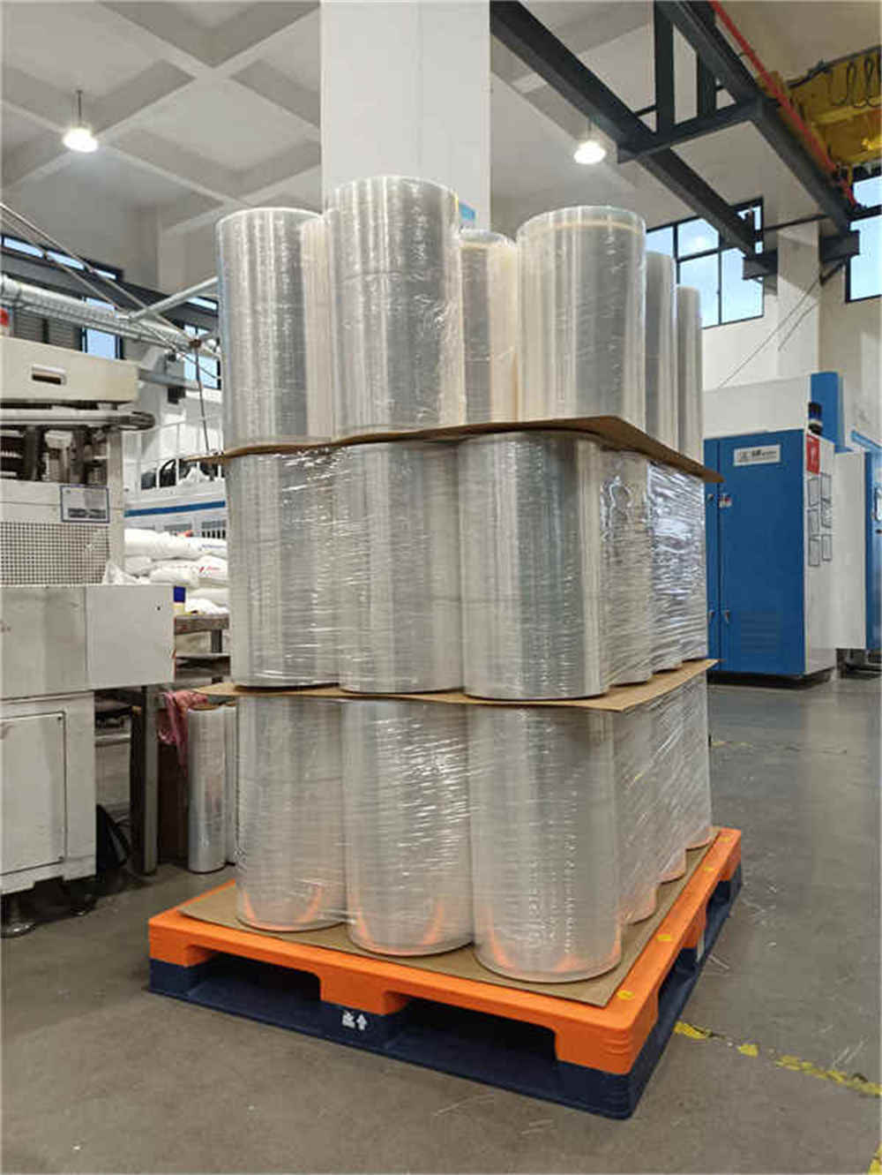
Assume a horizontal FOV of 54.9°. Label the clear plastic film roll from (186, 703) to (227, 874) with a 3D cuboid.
[{"bbox_3d":[-0.744,0.633,2.685,0.112,0.502,0.112,0,0,0],"label":"clear plastic film roll"}]

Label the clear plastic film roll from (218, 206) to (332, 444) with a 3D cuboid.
[{"bbox_3d":[-0.351,-0.543,1.920,0.283,0.501,0.283,-1,0,0],"label":"clear plastic film roll"}]

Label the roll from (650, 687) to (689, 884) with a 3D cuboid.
[{"bbox_3d":[0.482,0.458,2.174,0.283,0.501,0.283,-1,0,0],"label":"roll"}]

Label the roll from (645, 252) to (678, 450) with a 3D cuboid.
[{"bbox_3d":[0.461,-0.540,2.187,0.285,0.513,0.285,-2,0,0],"label":"roll"}]

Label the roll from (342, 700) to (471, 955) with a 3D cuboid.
[{"bbox_3d":[-0.060,0.465,1.795,0.283,0.501,0.283,-1,0,0],"label":"roll"}]

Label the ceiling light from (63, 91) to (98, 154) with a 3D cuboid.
[{"bbox_3d":[-4.319,-5.563,10.150,0.410,0.735,0.410,-1,0,38],"label":"ceiling light"}]

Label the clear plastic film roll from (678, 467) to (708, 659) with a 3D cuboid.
[{"bbox_3d":[0.616,-0.038,2.453,0.284,0.485,0.284,-2,0,27],"label":"clear plastic film roll"}]

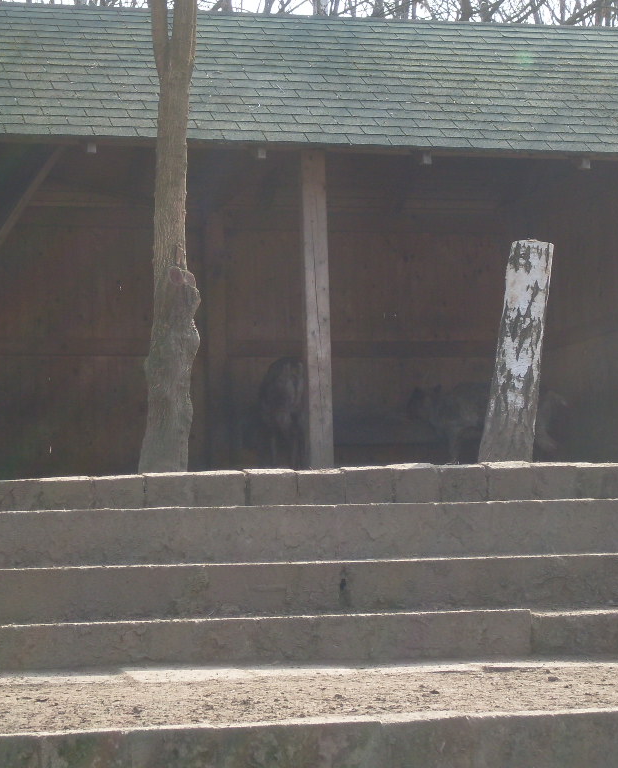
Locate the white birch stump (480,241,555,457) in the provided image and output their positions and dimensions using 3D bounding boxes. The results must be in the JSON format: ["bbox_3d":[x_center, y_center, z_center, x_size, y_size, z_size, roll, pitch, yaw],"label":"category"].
[{"bbox_3d":[1.501,-0.207,19.400,0.370,1.650,0.360,7,-5,0],"label":"white birch stump"}]

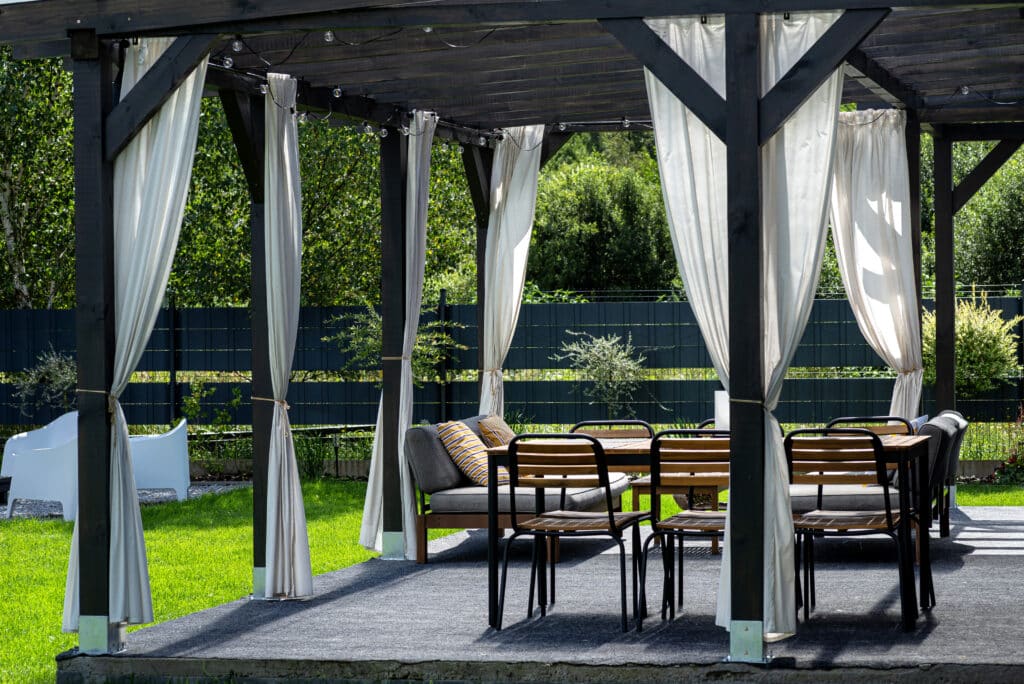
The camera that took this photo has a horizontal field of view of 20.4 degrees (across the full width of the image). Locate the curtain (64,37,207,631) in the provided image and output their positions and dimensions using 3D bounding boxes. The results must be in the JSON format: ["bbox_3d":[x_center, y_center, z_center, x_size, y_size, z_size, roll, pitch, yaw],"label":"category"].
[{"bbox_3d":[-1.499,-0.034,11.330,0.500,2.340,0.220,-1,0,14],"label":"curtain"}]

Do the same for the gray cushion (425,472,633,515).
[{"bbox_3d":[0.110,0.833,15.714,0.750,0.120,1.530,-1,0,13],"label":"gray cushion"}]

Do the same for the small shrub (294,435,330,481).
[{"bbox_3d":[-1.869,1.071,26.400,0.360,0.430,0.330,-1,0,0],"label":"small shrub"}]

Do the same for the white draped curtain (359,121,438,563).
[{"bbox_3d":[-0.626,-0.043,15.635,0.350,2.420,0.450,-1,0,13],"label":"white draped curtain"}]

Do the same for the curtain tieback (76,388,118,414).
[{"bbox_3d":[-1.614,0.233,11.103,0.150,0.105,0.150,-1,0,13],"label":"curtain tieback"}]

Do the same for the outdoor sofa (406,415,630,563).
[{"bbox_3d":[0.084,0.797,15.961,0.880,0.740,1.930,-1,0,13],"label":"outdoor sofa"}]

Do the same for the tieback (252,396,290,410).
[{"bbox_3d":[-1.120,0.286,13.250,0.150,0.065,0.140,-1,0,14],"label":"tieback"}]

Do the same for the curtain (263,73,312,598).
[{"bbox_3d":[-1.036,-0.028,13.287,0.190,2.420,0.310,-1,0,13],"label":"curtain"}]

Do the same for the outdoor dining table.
[{"bbox_3d":[0.853,0.800,12.065,1.768,0.740,0.929,-1,0,13],"label":"outdoor dining table"}]

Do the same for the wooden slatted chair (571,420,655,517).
[{"bbox_3d":[0.374,0.768,12.480,0.540,0.820,0.660,-1,0,13],"label":"wooden slatted chair"}]

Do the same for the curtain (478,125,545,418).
[{"bbox_3d":[-0.033,-0.094,17.300,0.430,2.420,0.210,-1,0,14],"label":"curtain"}]

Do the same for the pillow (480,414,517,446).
[{"bbox_3d":[0.028,0.622,16.219,0.150,0.440,0.460,-39,-8,10],"label":"pillow"}]

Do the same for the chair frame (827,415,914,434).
[{"bbox_3d":[1.528,0.755,12.259,0.540,0.820,0.660,-1,0,13],"label":"chair frame"}]

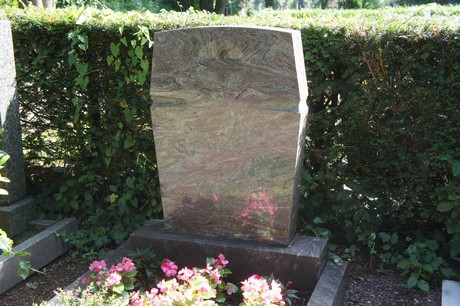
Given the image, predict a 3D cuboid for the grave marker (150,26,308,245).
[{"bbox_3d":[-0.007,-0.099,3.057,0.770,1.046,0.161,4,14,19],"label":"grave marker"}]

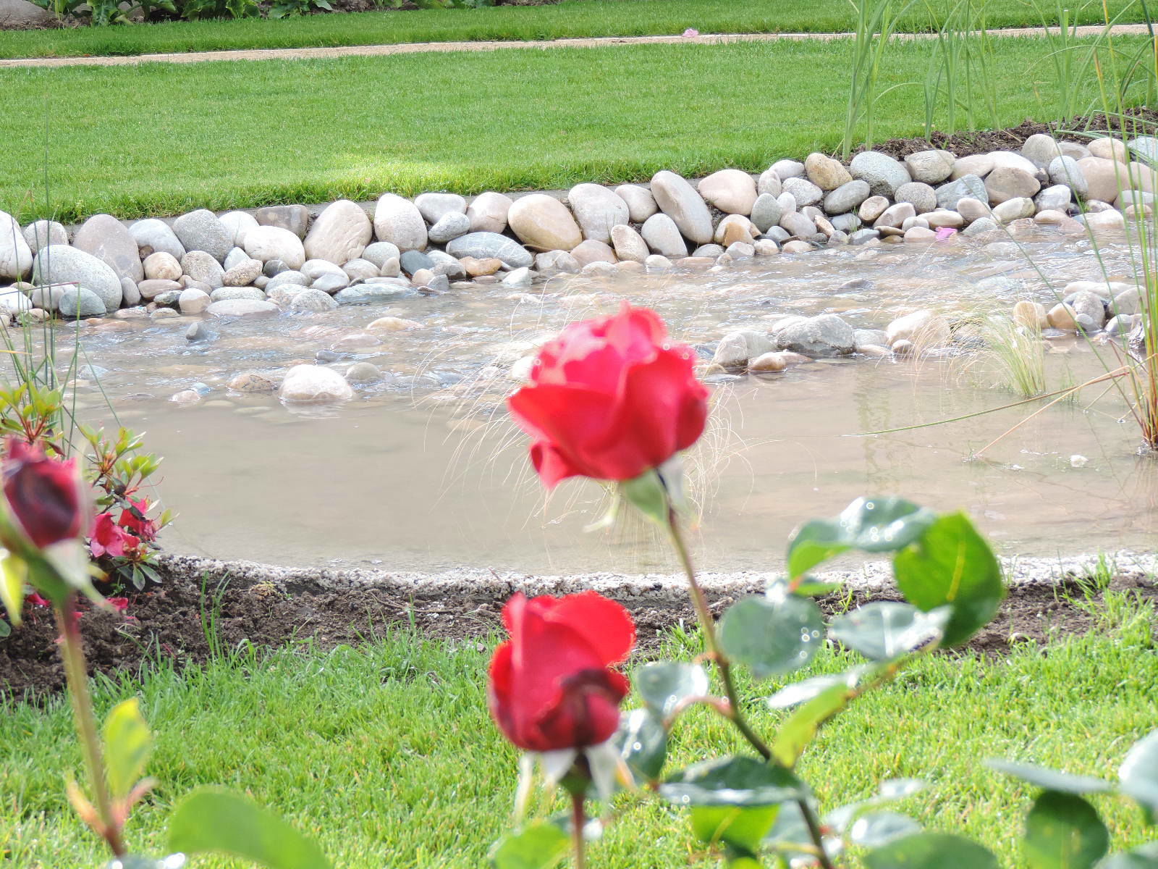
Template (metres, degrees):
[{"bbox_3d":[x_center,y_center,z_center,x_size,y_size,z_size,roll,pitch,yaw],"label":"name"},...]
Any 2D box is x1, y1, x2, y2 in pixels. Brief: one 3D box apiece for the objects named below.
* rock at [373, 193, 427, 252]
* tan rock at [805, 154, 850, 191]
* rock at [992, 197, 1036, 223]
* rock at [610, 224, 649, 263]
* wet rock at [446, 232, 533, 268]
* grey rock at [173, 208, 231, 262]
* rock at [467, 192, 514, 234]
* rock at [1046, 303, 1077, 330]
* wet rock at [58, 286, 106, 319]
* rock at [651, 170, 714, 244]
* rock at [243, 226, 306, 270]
[{"bbox_3d":[-0.386,-0.459,6.506,0.110,0.129,0.098,-10,15,3],"label":"rock"},{"bbox_3d":[0.610,-0.643,7.384,0.118,0.095,0.093,0,14,0],"label":"tan rock"},{"bbox_3d":[1.021,-0.525,7.070,0.103,0.063,0.080,2,17,8],"label":"rock"},{"bbox_3d":[0.111,-0.412,6.514,0.059,0.090,0.050,-31,13,8],"label":"rock"},{"bbox_3d":[-0.224,-0.456,7.480,0.213,0.090,0.130,0,14,0],"label":"wet rock"},{"bbox_3d":[-0.915,-0.480,7.300,0.142,0.125,0.120,0,14,0],"label":"grey rock"},{"bbox_3d":[-0.198,-0.486,6.636,0.102,0.096,0.086,0,15,0],"label":"rock"},{"bbox_3d":[0.995,-0.243,6.200,0.066,0.058,0.060,3,17,9],"label":"rock"},{"bbox_3d":[-1.074,-0.283,6.513,0.104,0.074,0.082,0,14,0],"label":"wet rock"},{"bbox_3d":[0.229,-0.501,6.662,0.092,0.184,0.078,-32,13,8],"label":"rock"},{"bbox_3d":[-0.738,-0.452,7.300,0.152,0.107,0.125,0,14,0],"label":"rock"}]

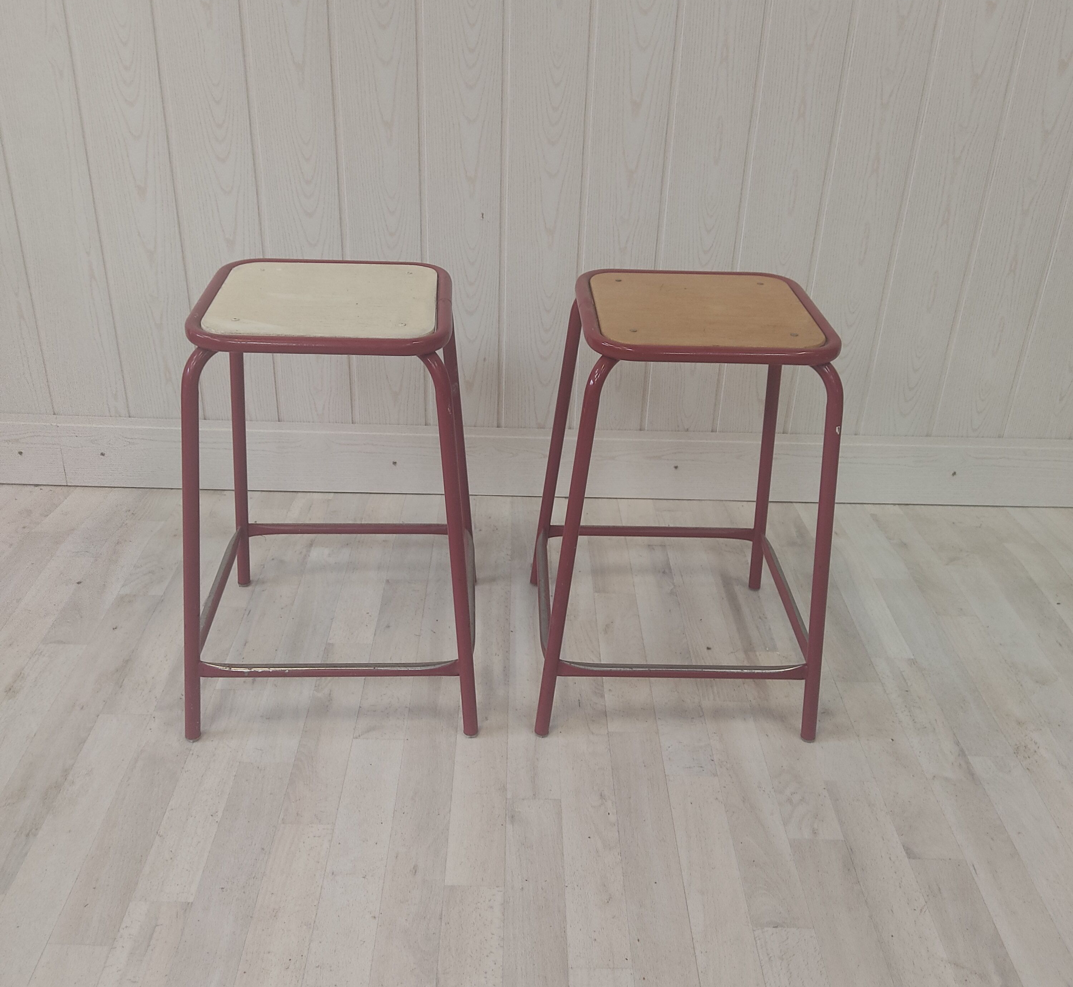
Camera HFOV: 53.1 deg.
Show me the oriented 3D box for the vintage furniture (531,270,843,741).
[{"bbox_3d":[0.210,0.002,1.584,0.406,0.582,0.406,1,29,-3],"label":"vintage furniture"}]

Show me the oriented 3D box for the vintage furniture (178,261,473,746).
[{"bbox_3d":[-0.286,-0.005,1.554,0.406,0.582,0.406,0,29,-4],"label":"vintage furniture"}]

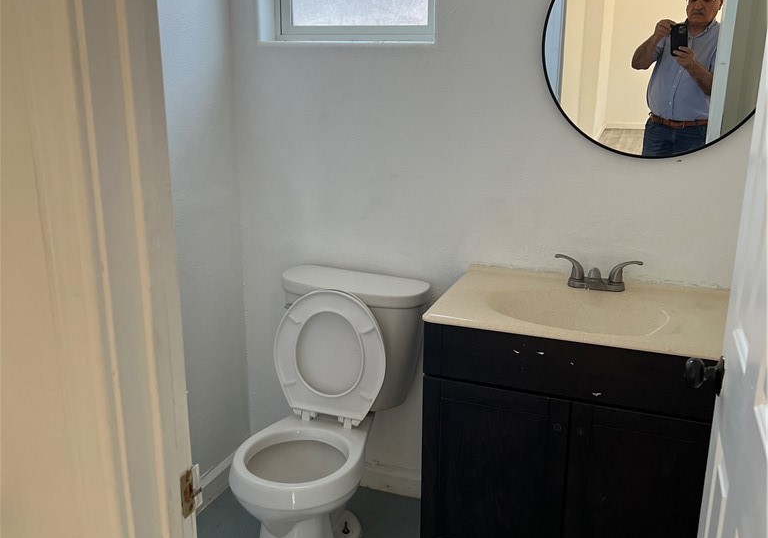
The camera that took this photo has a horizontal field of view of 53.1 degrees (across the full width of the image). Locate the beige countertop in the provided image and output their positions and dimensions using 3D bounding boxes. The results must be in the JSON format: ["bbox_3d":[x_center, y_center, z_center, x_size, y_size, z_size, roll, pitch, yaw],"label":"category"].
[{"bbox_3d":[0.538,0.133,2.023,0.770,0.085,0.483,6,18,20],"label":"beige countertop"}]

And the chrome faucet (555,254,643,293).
[{"bbox_3d":[0.575,0.022,2.086,0.233,0.089,0.135,6,18,20],"label":"chrome faucet"}]

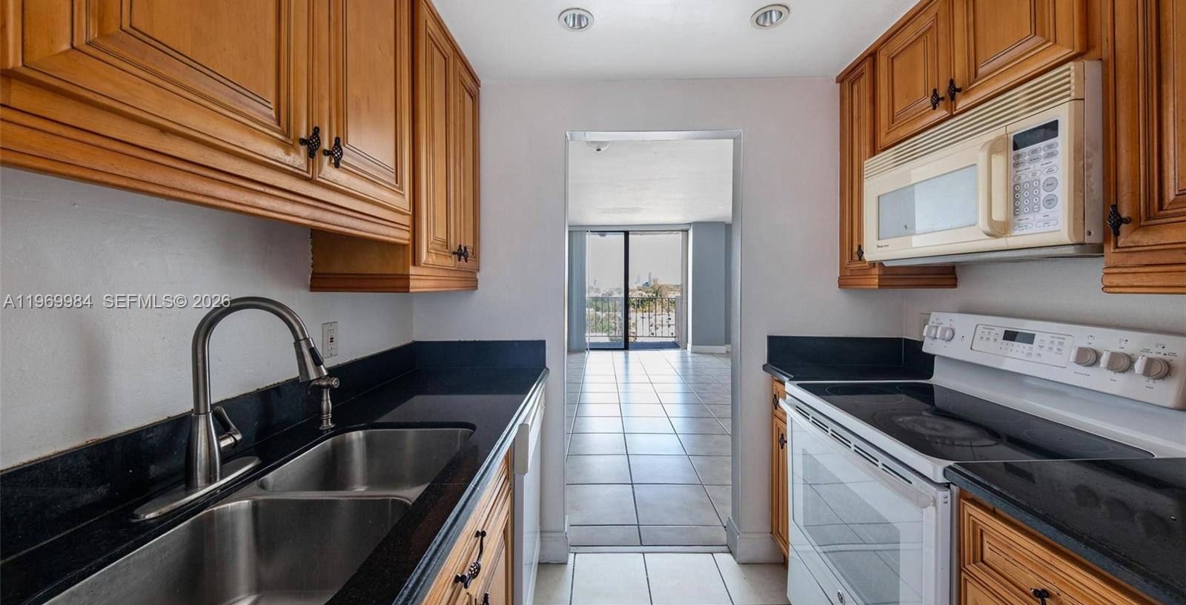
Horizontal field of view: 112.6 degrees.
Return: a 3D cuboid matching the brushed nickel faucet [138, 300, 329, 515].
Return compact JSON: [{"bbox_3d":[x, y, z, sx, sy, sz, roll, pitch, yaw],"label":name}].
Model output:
[{"bbox_3d":[-0.651,0.170,0.759,0.295,0.378,0.229,0,3,1],"label":"brushed nickel faucet"}]

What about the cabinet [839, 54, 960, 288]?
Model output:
[{"bbox_3d":[1.305,-0.550,1.730,0.320,0.975,0.280,0,2,1],"label":"cabinet"}]

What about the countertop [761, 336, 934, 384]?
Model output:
[{"bbox_3d":[1.125,0.251,1.710,0.670,0.174,0.320,0,2,1],"label":"countertop"}]

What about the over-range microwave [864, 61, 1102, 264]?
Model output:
[{"bbox_3d":[1.254,-0.344,1.220,0.395,0.415,0.720,0,2,1],"label":"over-range microwave"}]

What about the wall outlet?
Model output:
[{"bbox_3d":[-0.842,0.121,1.273,0.008,0.116,0.074,0,3,1],"label":"wall outlet"}]

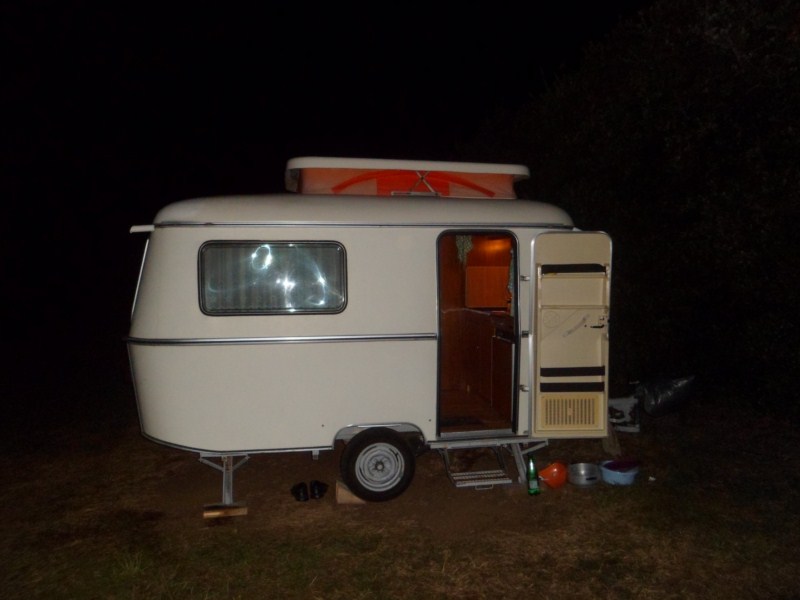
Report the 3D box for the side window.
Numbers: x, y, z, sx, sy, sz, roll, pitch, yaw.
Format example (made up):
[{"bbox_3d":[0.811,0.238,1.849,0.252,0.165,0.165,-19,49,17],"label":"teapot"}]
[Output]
[{"bbox_3d":[-0.907,-0.158,4.327,1.030,0.535,0.040,0,0,-9],"label":"side window"}]

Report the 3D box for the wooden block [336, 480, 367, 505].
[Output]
[{"bbox_3d":[-0.366,1.412,4.479,0.215,0.170,0.120,0,4,-9],"label":"wooden block"}]

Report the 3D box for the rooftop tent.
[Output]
[{"bbox_3d":[-0.028,-0.922,5.145,1.850,0.320,1.260,0,4,-9],"label":"rooftop tent"}]

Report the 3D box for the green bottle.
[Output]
[{"bbox_3d":[1.033,1.345,4.625,0.087,0.297,0.087,0,4,-9],"label":"green bottle"}]

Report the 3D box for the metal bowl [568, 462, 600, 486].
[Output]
[{"bbox_3d":[1.511,1.421,4.904,0.260,0.115,0.260,0,4,0],"label":"metal bowl"}]

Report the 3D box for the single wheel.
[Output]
[{"bbox_3d":[-0.178,1.216,4.529,0.560,0.560,0.150,0,4,-9],"label":"single wheel"}]

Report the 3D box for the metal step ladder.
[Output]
[{"bbox_3d":[0.695,1.240,4.523,0.800,0.290,0.340,0,4,-9],"label":"metal step ladder"}]

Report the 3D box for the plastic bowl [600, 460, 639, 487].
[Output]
[{"bbox_3d":[1.797,1.413,4.901,0.310,0.135,0.310,0,4,0],"label":"plastic bowl"}]

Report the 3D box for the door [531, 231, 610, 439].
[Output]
[{"bbox_3d":[1.299,0.268,4.593,0.610,1.560,0.100,0,4,-3],"label":"door"}]

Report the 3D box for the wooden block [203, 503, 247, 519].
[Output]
[{"bbox_3d":[-1.222,1.484,4.247,0.310,0.050,0.130,0,4,-9],"label":"wooden block"}]

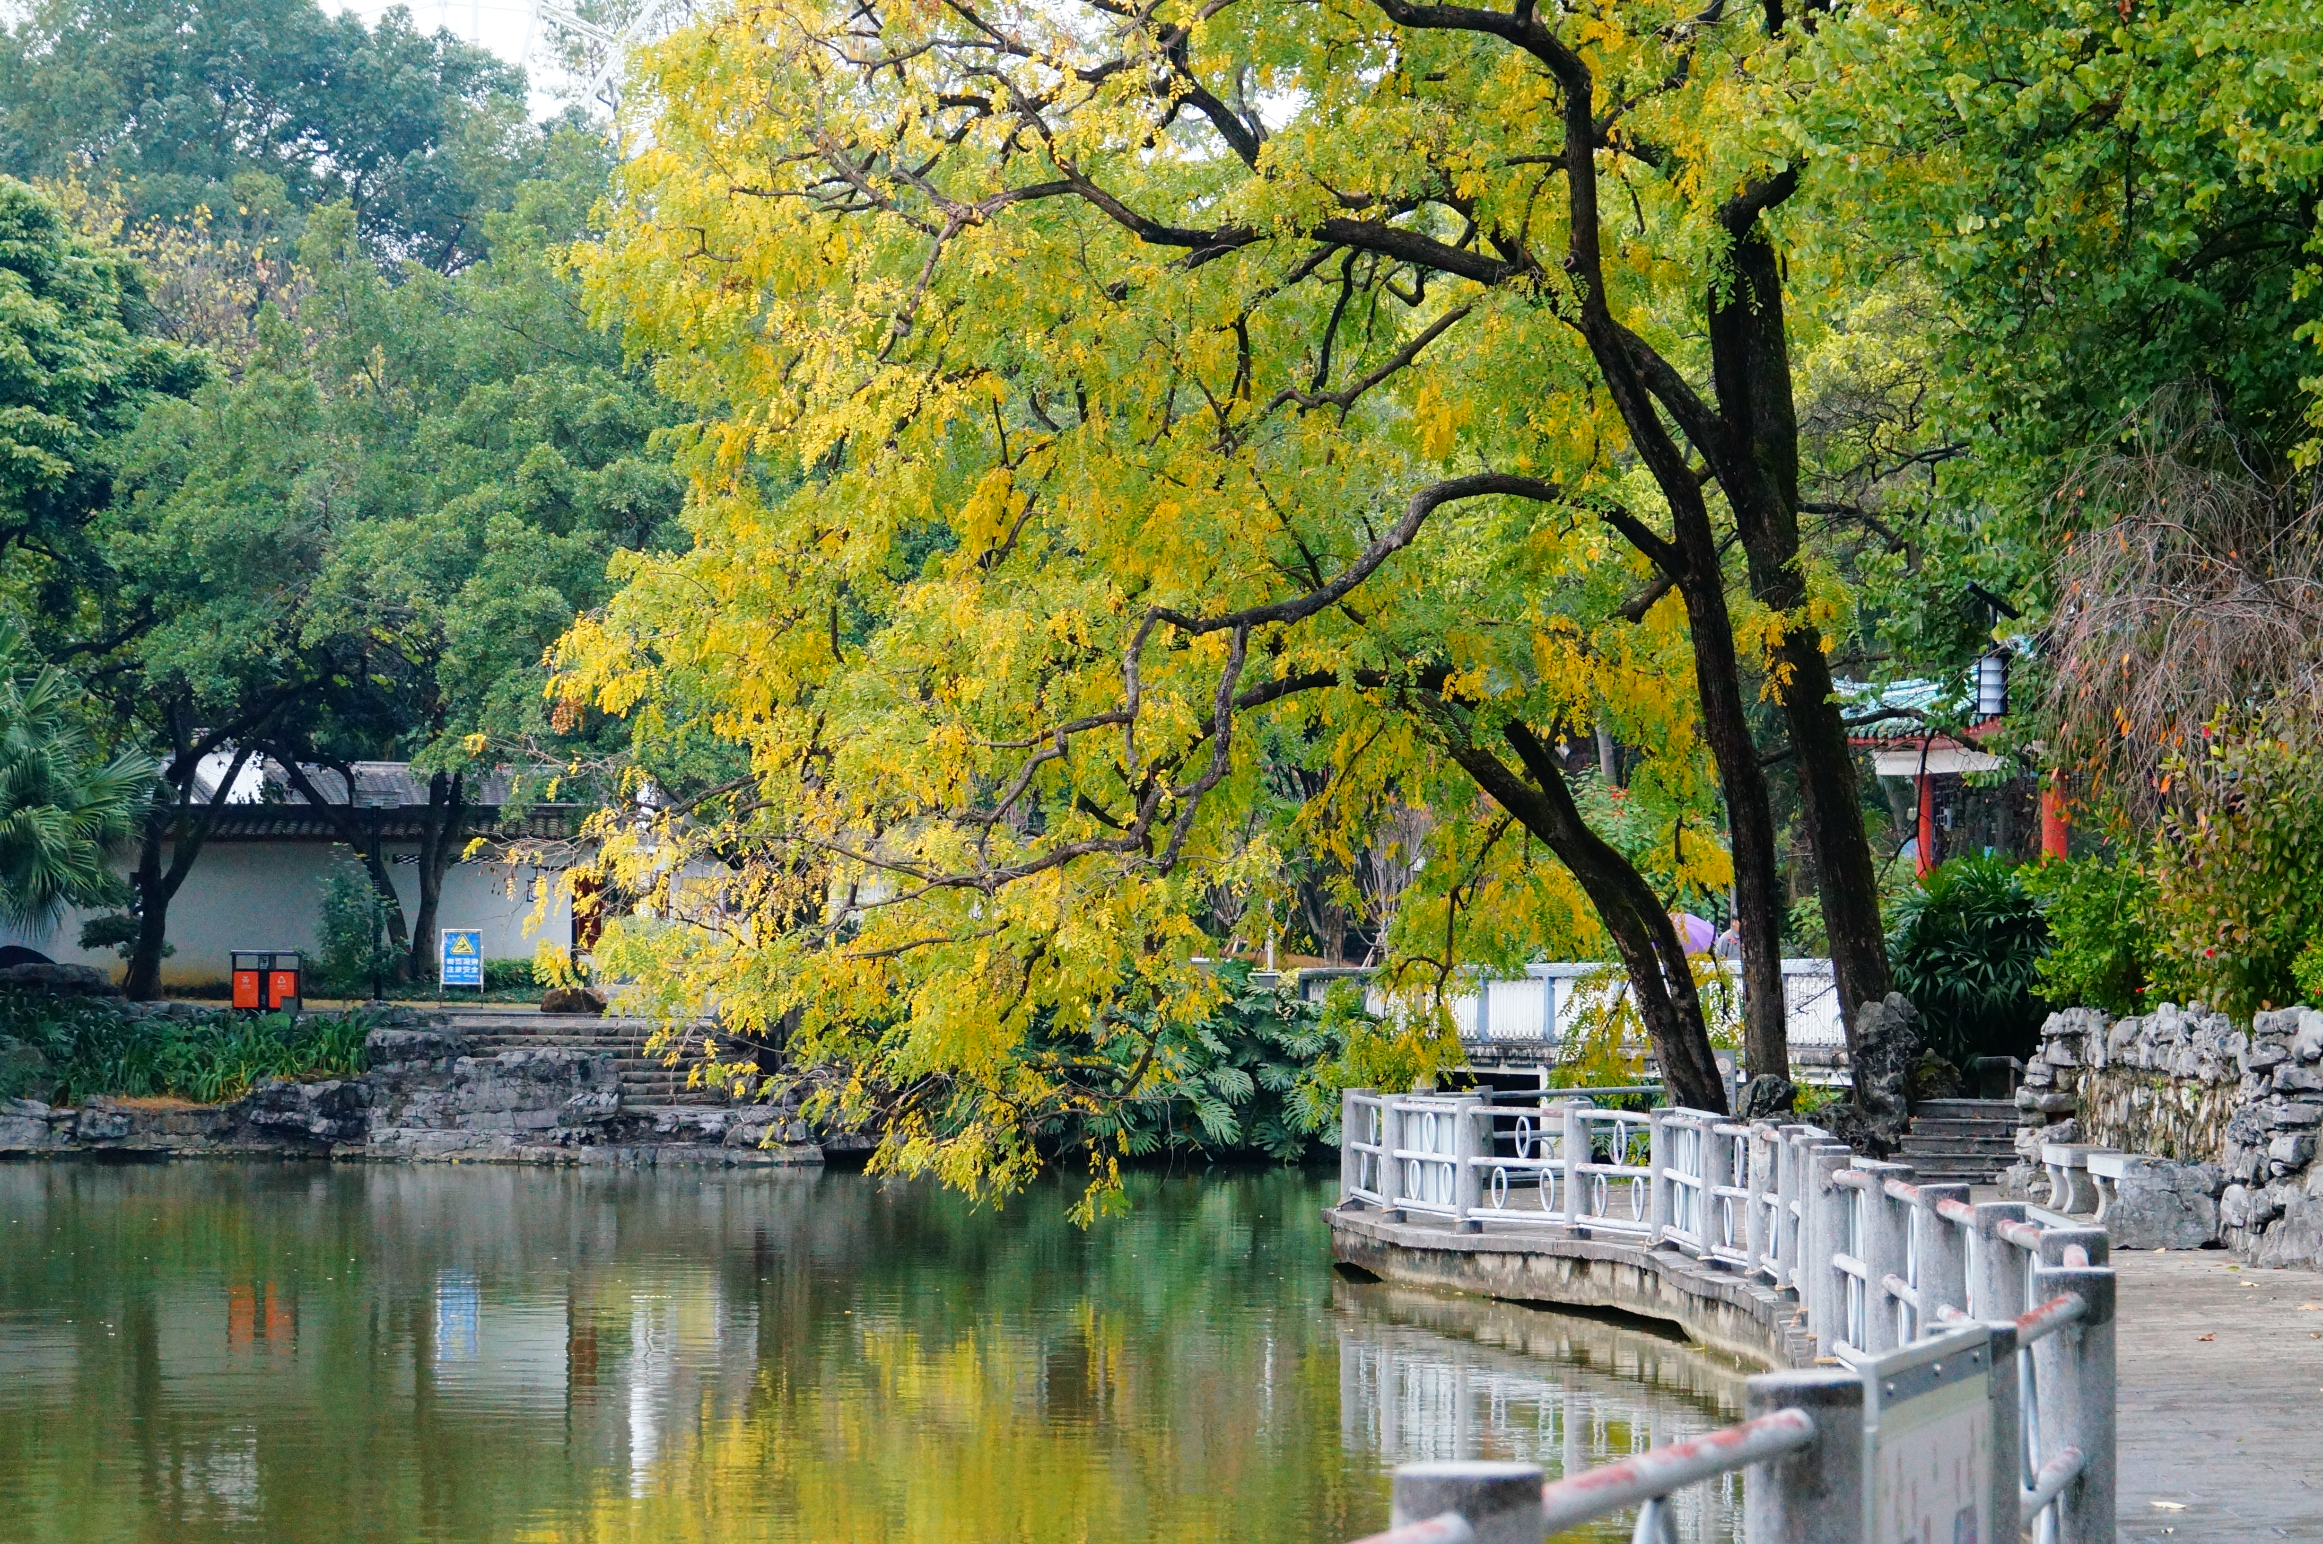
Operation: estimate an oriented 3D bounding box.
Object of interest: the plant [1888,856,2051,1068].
[{"bbox_3d":[7.967,1.931,64.800,1.750,2.200,1.700,0,-2,0],"label":"plant"}]

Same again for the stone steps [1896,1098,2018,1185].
[{"bbox_3d":[7.435,3.460,61.300,1.350,0.780,1.400,-1,-2,21],"label":"stone steps"}]

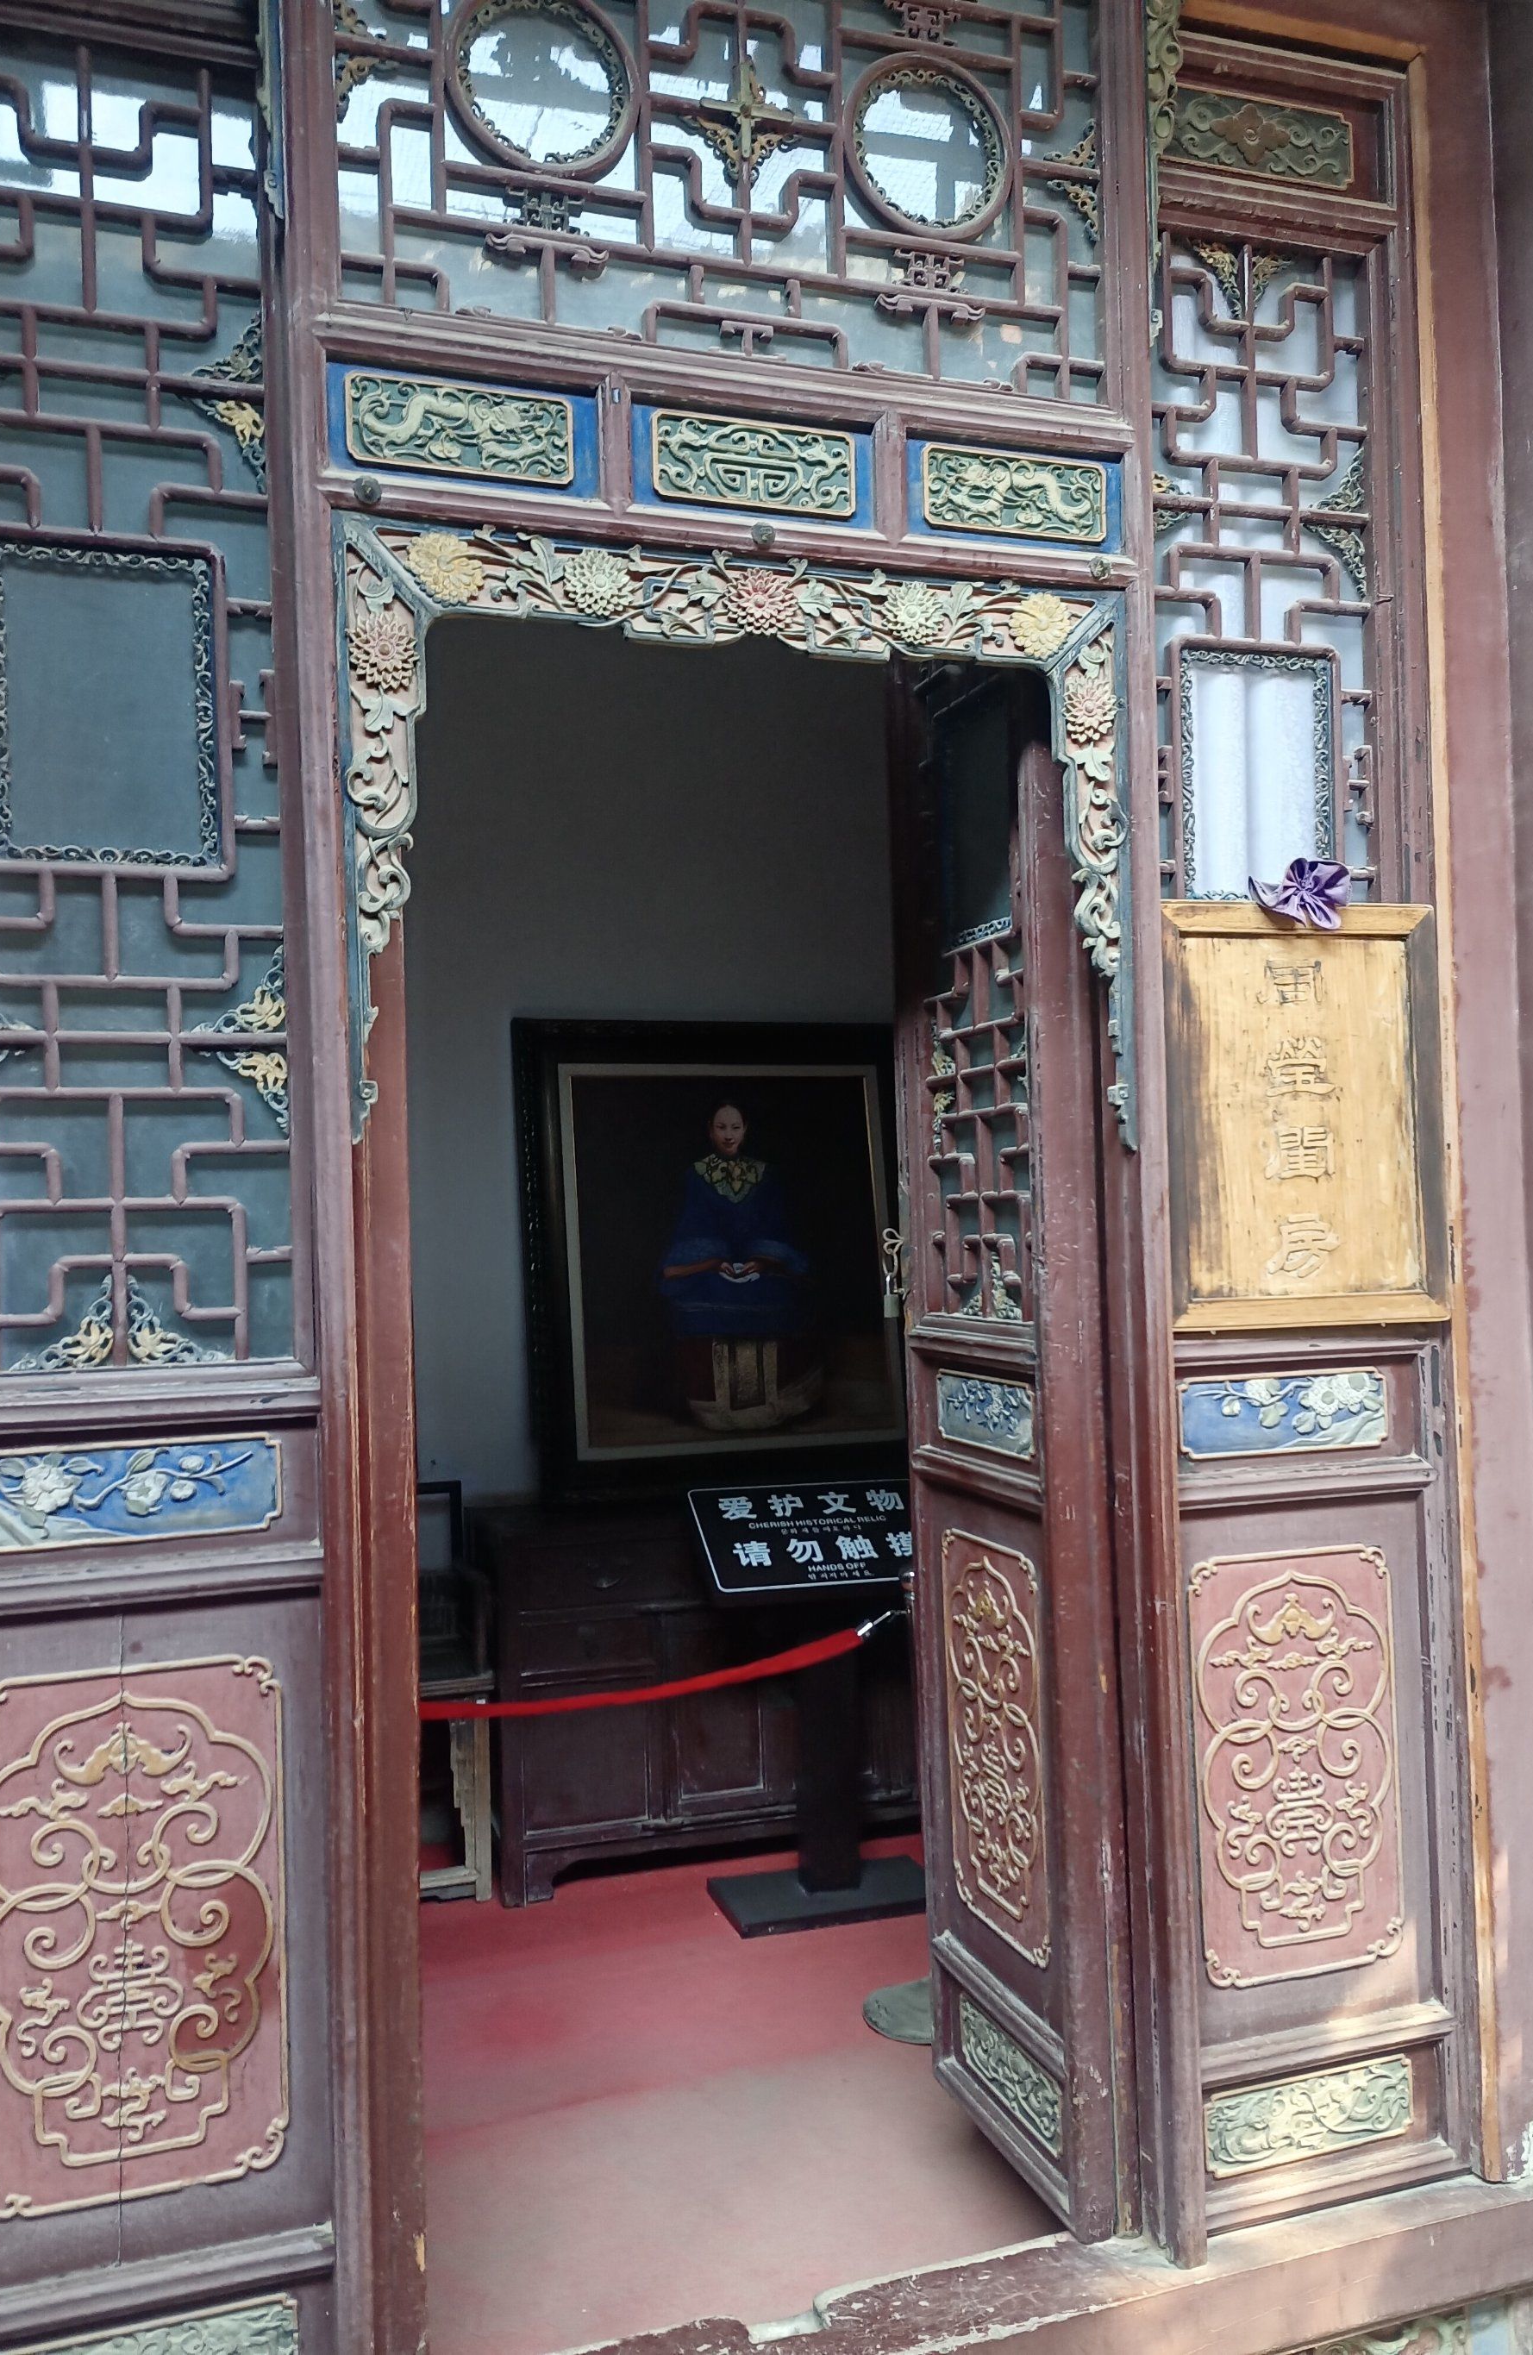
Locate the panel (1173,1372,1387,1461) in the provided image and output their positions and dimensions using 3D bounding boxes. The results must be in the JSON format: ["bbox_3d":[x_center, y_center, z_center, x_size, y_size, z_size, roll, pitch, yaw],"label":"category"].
[{"bbox_3d":[0.741,0.337,2.541,0.349,0.109,0.030,-1,-1,-19],"label":"panel"}]

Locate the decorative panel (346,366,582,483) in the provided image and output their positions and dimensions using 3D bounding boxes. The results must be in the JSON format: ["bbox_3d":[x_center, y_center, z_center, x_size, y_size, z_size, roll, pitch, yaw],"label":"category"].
[{"bbox_3d":[-0.372,-0.906,2.154,0.275,0.104,0.030,-1,-1,-19],"label":"decorative panel"}]

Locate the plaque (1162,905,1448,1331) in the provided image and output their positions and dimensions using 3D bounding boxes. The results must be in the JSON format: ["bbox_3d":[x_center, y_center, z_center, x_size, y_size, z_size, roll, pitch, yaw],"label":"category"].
[{"bbox_3d":[0.721,-0.082,2.355,0.415,0.556,0.041,-1,-2,-18],"label":"plaque"}]

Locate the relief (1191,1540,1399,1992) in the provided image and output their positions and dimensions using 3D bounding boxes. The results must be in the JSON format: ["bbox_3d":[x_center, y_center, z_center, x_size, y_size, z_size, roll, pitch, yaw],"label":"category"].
[{"bbox_3d":[0.759,0.836,2.537,0.334,0.596,0.030,-1,-1,-19],"label":"relief"}]

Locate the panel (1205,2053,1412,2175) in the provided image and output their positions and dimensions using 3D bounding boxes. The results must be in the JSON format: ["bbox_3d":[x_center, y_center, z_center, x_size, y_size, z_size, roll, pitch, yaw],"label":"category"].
[{"bbox_3d":[0.718,1.240,2.341,0.317,0.106,0.031,-1,-2,-18],"label":"panel"}]

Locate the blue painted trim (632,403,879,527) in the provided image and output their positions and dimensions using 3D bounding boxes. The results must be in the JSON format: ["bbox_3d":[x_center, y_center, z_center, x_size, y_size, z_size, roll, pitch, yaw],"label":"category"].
[{"bbox_3d":[-0.015,-0.905,2.268,0.329,0.130,0.040,-1,-1,-19],"label":"blue painted trim"}]

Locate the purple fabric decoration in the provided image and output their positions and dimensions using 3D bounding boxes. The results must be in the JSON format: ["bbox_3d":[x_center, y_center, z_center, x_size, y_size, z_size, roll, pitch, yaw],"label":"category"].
[{"bbox_3d":[0.707,-0.372,2.336,0.142,0.090,0.061,-1,-2,-18],"label":"purple fabric decoration"}]

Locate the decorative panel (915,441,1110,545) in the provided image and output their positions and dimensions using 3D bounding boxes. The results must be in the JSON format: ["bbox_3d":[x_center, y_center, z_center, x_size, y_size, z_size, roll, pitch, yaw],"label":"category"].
[{"bbox_3d":[0.336,-0.923,2.402,0.270,0.106,0.030,-1,-1,-19],"label":"decorative panel"}]

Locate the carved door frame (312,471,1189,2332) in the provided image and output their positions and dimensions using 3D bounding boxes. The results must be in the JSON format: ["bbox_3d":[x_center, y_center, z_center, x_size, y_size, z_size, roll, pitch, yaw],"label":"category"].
[{"bbox_3d":[0.003,0.294,2.161,1.062,2.187,0.133,-1,-2,-18],"label":"carved door frame"}]

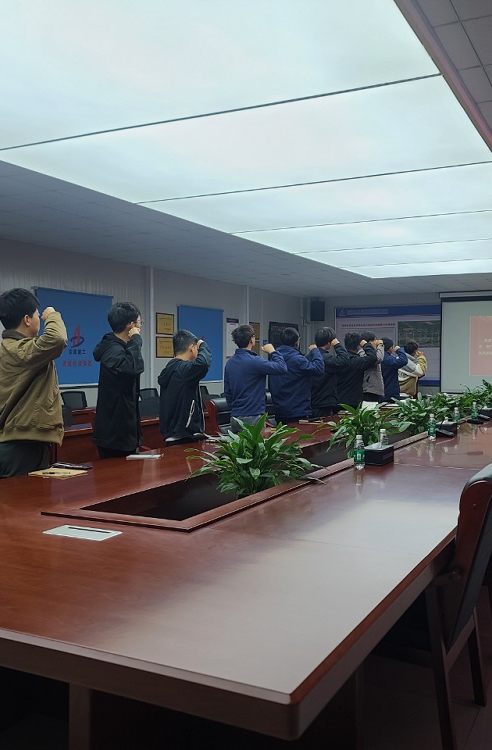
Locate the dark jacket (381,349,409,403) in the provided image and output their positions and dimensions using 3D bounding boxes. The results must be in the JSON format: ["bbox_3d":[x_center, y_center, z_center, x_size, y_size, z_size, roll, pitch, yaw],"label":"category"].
[{"bbox_3d":[2.149,0.008,10.668,0.450,0.799,0.530,-1,2,-38],"label":"dark jacket"}]

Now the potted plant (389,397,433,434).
[{"bbox_3d":[1.650,0.444,7.216,0.580,0.500,0.580,1,1,28],"label":"potted plant"}]

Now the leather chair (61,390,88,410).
[{"bbox_3d":[-2.495,0.729,10.367,0.600,0.940,0.580,1,1,28],"label":"leather chair"}]

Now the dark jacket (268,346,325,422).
[{"bbox_3d":[0.538,0.075,7.693,0.560,0.799,0.440,1,2,38],"label":"dark jacket"}]

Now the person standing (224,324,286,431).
[{"bbox_3d":[0.082,0.408,6.824,0.540,1.735,0.450,1,2,38],"label":"person standing"}]

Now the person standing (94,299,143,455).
[{"bbox_3d":[-0.864,0.425,4.925,0.420,1.790,0.500,0,1,-16],"label":"person standing"}]

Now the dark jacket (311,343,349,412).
[{"bbox_3d":[0.970,0.018,8.488,0.460,0.800,0.550,-1,2,-40],"label":"dark jacket"}]

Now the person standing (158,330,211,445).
[{"bbox_3d":[-0.491,0.468,5.768,0.460,1.647,0.520,-1,1,-24],"label":"person standing"}]

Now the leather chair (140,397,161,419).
[{"bbox_3d":[-1.202,0.756,9.107,0.600,0.940,0.580,1,1,28],"label":"leather chair"}]

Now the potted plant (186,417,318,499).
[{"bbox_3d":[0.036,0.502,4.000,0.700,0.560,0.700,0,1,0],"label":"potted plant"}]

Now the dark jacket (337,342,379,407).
[{"bbox_3d":[1.408,0.007,9.283,0.460,0.849,0.560,-1,2,-42],"label":"dark jacket"}]

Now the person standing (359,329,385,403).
[{"bbox_3d":[1.705,0.280,9.889,0.440,1.831,0.500,-1,2,-32],"label":"person standing"}]

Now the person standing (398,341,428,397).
[{"bbox_3d":[2.722,0.302,11.819,0.460,1.710,0.520,-1,1,-22],"label":"person standing"}]

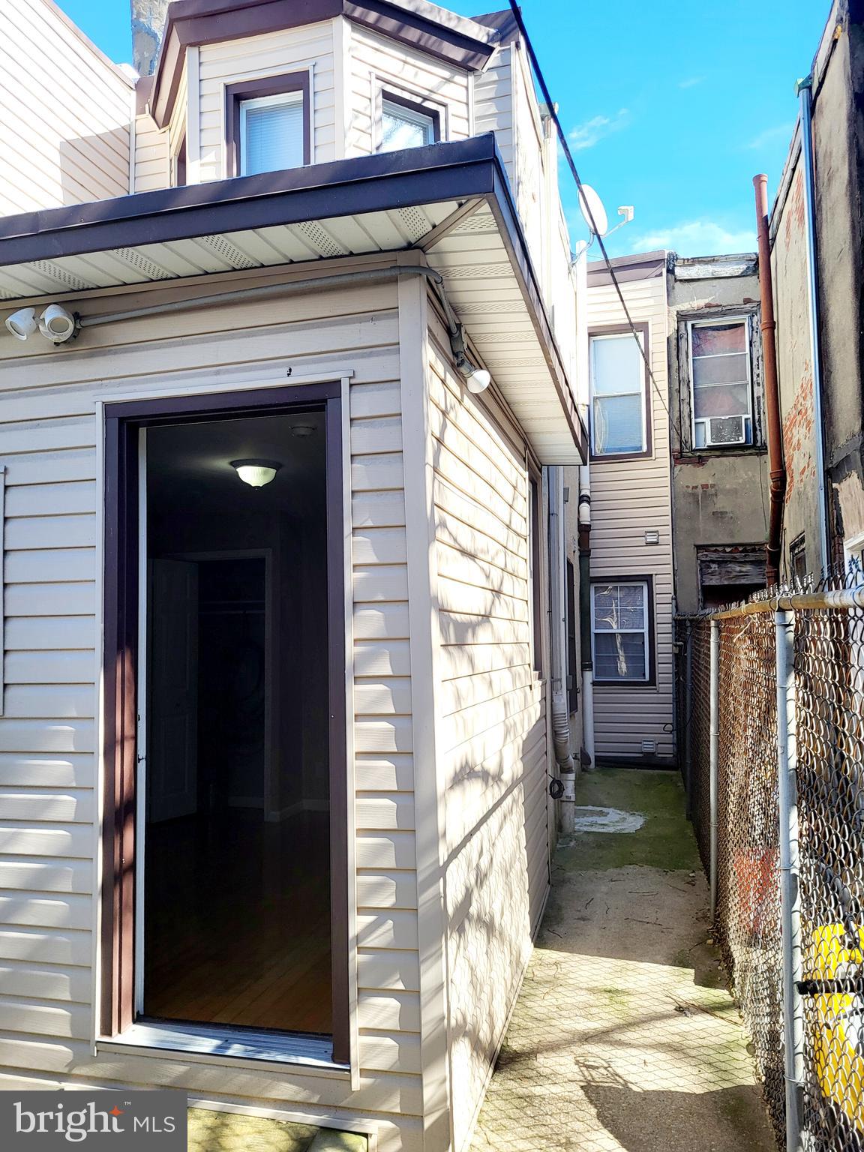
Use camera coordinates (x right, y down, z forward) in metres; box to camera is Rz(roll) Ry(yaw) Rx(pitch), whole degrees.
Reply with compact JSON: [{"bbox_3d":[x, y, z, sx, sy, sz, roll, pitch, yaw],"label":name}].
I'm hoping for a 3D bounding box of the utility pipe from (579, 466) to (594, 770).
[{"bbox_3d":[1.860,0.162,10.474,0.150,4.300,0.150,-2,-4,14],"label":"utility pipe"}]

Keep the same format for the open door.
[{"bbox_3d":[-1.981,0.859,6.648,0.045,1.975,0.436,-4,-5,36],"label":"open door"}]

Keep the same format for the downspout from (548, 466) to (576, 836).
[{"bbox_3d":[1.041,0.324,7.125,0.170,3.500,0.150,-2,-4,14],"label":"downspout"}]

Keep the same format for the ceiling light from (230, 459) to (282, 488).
[{"bbox_3d":[-1.081,-0.614,5.360,0.340,0.150,0.340,-1,-4,0],"label":"ceiling light"}]

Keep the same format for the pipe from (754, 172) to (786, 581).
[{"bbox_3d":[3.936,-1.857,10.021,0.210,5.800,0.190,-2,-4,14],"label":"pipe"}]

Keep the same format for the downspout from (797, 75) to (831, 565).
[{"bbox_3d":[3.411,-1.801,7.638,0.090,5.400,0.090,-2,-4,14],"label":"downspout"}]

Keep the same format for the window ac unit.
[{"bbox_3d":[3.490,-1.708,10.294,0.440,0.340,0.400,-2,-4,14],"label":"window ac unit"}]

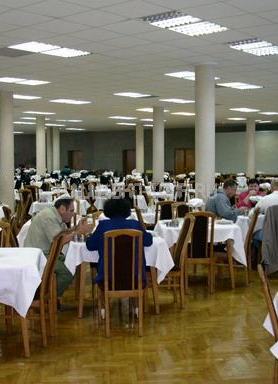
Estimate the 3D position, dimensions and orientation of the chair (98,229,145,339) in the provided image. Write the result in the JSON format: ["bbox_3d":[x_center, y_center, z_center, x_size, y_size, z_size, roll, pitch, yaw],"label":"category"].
[{"bbox_3d":[-0.145,0.799,5.206,0.450,0.990,0.520,0,3,-7],"label":"chair"}]

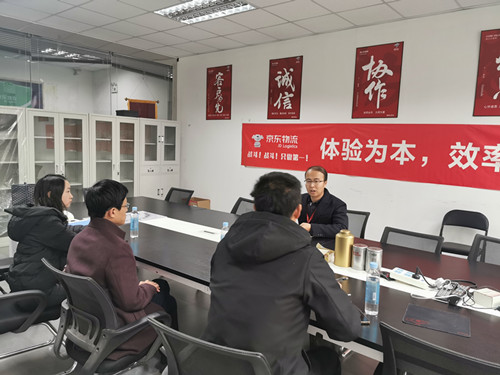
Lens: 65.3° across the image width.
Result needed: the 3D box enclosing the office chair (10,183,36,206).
[{"bbox_3d":[-2.600,0.406,4.823,0.576,0.864,0.576,7,8,38],"label":"office chair"}]

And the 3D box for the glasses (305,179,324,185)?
[{"bbox_3d":[0.546,-0.053,3.186,0.142,0.045,0.140,6,7,31],"label":"glasses"}]

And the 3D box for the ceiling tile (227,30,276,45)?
[{"bbox_3d":[0.009,-2.184,5.679,0.606,0.020,0.616,8,8,39],"label":"ceiling tile"}]

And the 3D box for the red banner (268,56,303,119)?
[{"bbox_3d":[0.510,-1.455,5.766,0.577,0.882,0.020,7,8,38],"label":"red banner"}]

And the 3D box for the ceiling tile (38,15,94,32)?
[{"bbox_3d":[-2.530,-2.262,5.412,0.527,0.015,0.606,7,8,38],"label":"ceiling tile"}]

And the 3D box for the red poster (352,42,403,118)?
[{"bbox_3d":[1.591,-1.323,4.899,0.593,0.896,0.020,7,8,38],"label":"red poster"}]

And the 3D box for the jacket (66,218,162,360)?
[{"bbox_3d":[-0.688,0.476,1.977,0.515,0.656,0.505,7,8,38],"label":"jacket"}]

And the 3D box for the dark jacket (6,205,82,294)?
[{"bbox_3d":[-1.372,0.395,2.629,0.490,0.570,0.480,8,8,39],"label":"dark jacket"}]

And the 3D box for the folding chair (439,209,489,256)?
[{"bbox_3d":[2.237,0.678,4.194,0.465,0.823,0.475,7,8,38],"label":"folding chair"}]

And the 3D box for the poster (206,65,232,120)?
[{"bbox_3d":[-0.529,-1.587,6.597,0.572,0.882,0.020,7,8,38],"label":"poster"}]

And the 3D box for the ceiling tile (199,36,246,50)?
[{"bbox_3d":[-0.469,-2.261,6.102,0.606,0.015,0.629,7,8,38],"label":"ceiling tile"}]

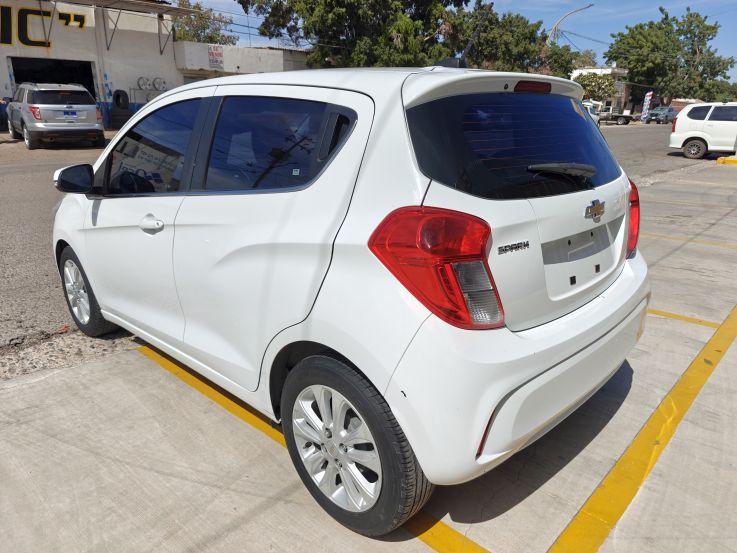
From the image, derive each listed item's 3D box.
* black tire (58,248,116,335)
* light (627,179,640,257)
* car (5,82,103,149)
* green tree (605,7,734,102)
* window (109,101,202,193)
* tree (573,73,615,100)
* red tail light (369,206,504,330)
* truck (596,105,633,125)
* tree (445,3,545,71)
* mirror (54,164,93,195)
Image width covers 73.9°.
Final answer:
[{"bbox_3d":[-1.831,0.089,3.214,0.585,0.585,0.200,17,24,40],"label":"black tire"},{"bbox_3d":[1.120,-0.307,2.248,0.300,0.340,0.240,17,24,40],"label":"light"},{"bbox_3d":[-10.245,-5.276,15.854,2.050,1.790,5.000,-15,24,-39],"label":"car"},{"bbox_3d":[33.295,-23.593,54.000,12.200,11.200,11.000,12,22,31],"label":"green tree"},{"bbox_3d":[-1.001,-0.578,2.253,0.880,0.430,0.080,14,8,41],"label":"window"},{"bbox_3d":[21.319,-16.905,46.000,3.700,4.600,3.600,10,21,26],"label":"tree"},{"bbox_3d":[0.179,-0.022,1.311,0.250,0.330,0.280,-13,21,-36],"label":"red tail light"},{"bbox_3d":[20.587,-14.134,43.000,1.850,1.750,5.000,-16,25,-41],"label":"truck"},{"bbox_3d":[9.477,-15.347,35.667,8.000,8.180,8.000,4,20,13],"label":"tree"},{"bbox_3d":[-1.431,-0.471,2.382,0.140,0.145,0.200,14,22,41],"label":"mirror"}]

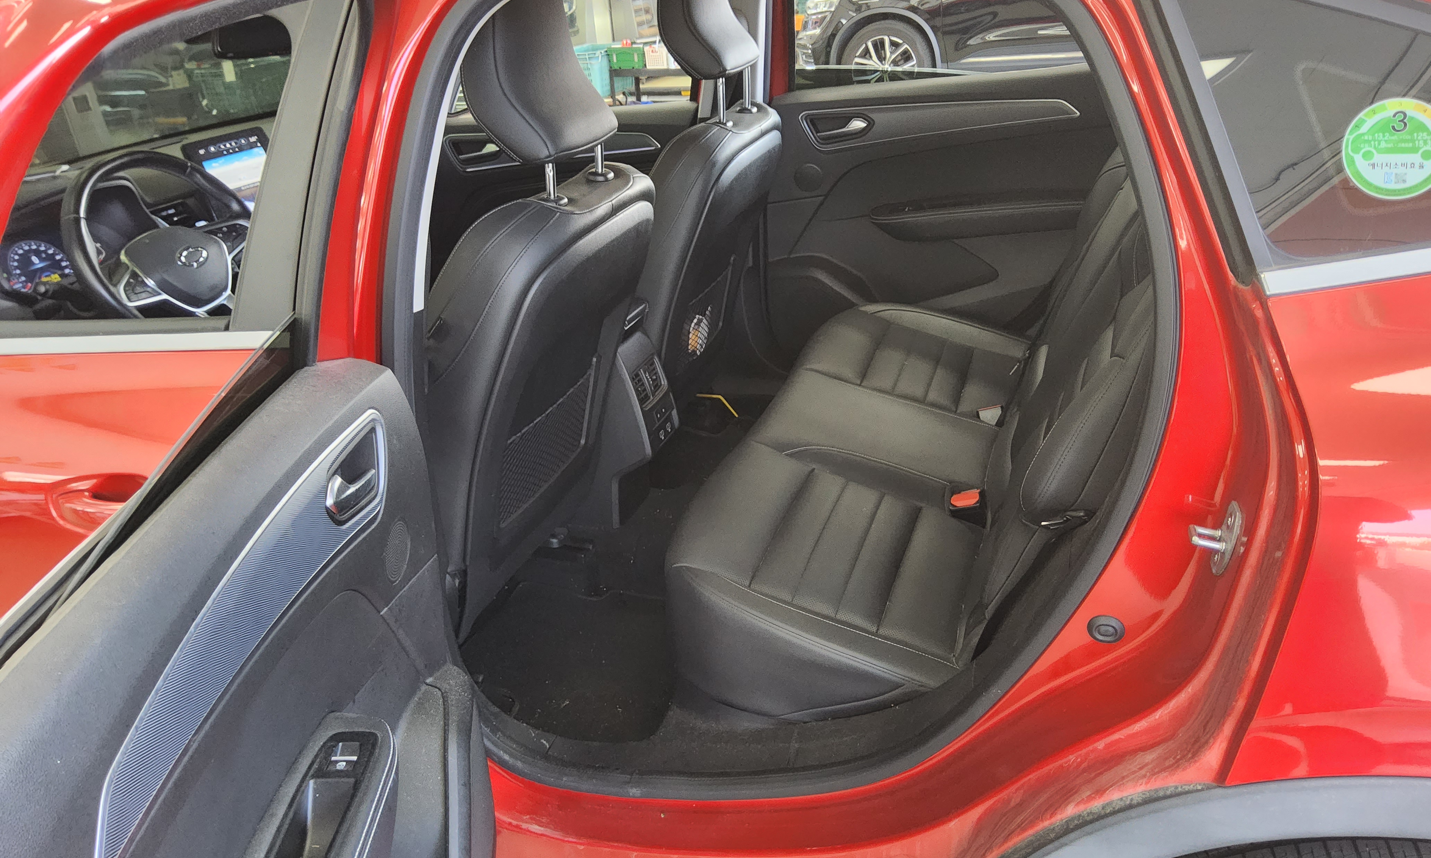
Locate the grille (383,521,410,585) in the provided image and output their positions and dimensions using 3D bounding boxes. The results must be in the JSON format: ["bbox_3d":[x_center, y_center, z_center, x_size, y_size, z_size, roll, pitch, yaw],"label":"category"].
[{"bbox_3d":[-0.314,0.122,1.021,0.015,0.066,0.066,-7,24,-1],"label":"grille"}]

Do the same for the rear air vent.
[{"bbox_3d":[-0.122,-0.084,1.893,0.036,0.070,0.100,-13,19,26],"label":"rear air vent"}]

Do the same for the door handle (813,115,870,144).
[{"bbox_3d":[0.280,-0.666,2.301,0.125,0.056,0.033,2,25,20],"label":"door handle"}]

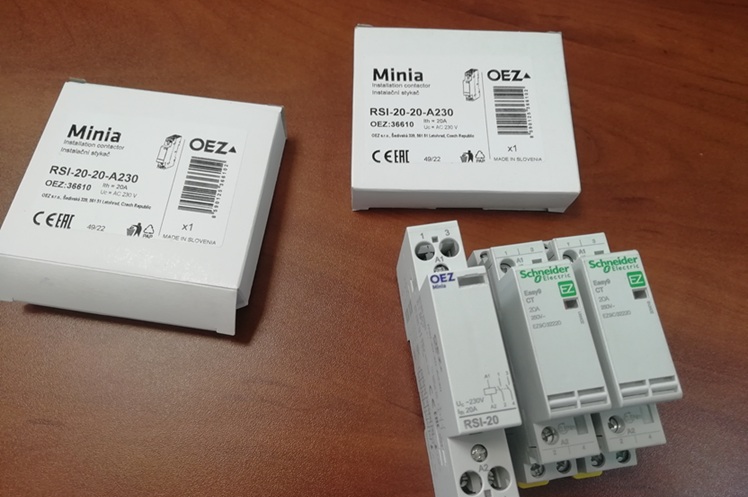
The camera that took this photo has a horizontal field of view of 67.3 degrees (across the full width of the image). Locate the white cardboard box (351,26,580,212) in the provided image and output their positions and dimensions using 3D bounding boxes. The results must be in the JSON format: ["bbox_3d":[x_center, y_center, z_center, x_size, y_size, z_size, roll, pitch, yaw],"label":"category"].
[{"bbox_3d":[0.036,-0.055,0.241,0.090,0.022,0.076,1,71,-2],"label":"white cardboard box"}]

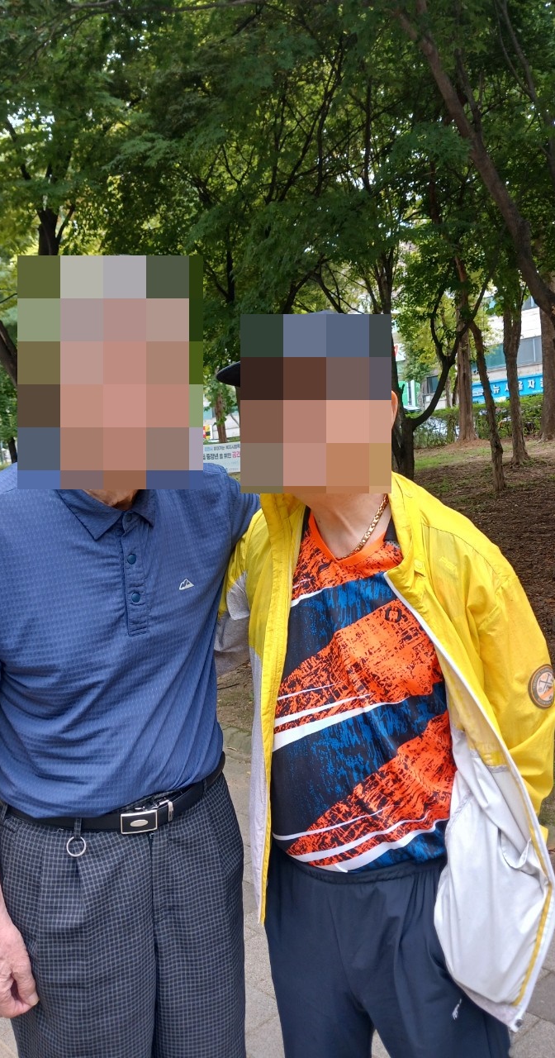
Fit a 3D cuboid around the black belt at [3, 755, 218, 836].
[{"bbox_3d":[-0.248,0.392,1.250,0.335,0.075,0.250,0,1,-19],"label":"black belt"}]

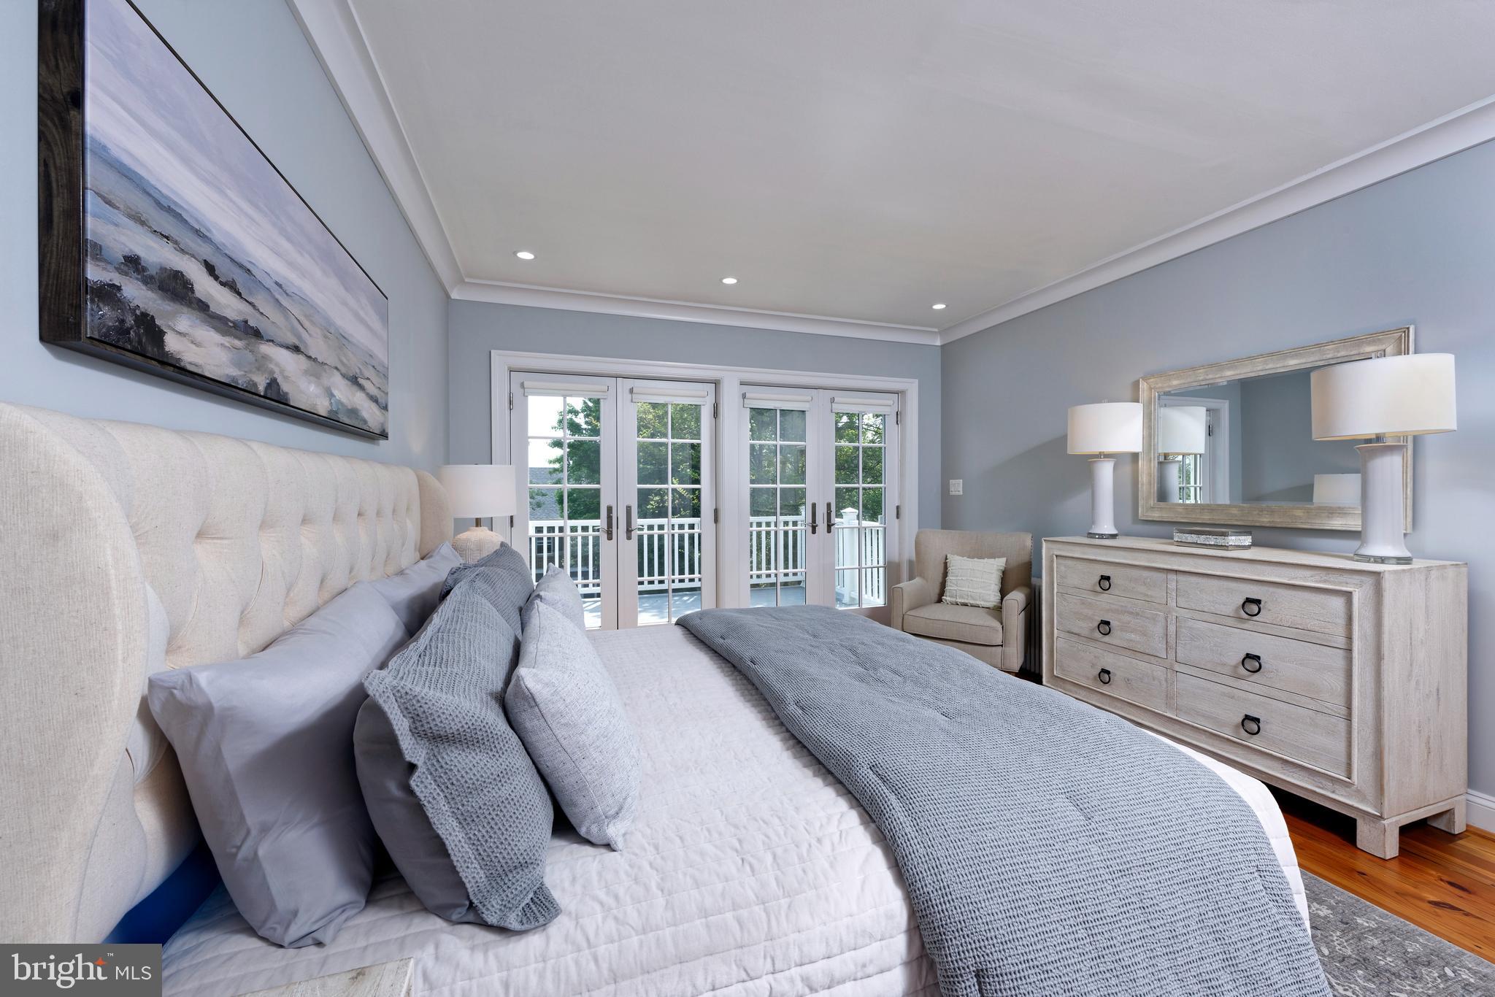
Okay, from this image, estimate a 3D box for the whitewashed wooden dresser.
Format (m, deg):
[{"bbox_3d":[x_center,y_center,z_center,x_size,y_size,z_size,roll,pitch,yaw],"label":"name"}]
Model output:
[{"bbox_3d":[2.160,0.730,2.723,0.496,0.964,1.440,0,0,-18],"label":"whitewashed wooden dresser"}]

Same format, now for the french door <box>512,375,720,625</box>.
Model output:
[{"bbox_3d":[-0.951,0.141,4.333,1.490,2.090,0.100,0,0,-18],"label":"french door"}]

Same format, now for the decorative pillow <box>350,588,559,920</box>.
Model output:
[{"bbox_3d":[-0.523,0.411,1.220,0.210,0.460,0.840,-27,9,-16],"label":"decorative pillow"}]

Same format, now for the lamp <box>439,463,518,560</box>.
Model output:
[{"bbox_3d":[-1.429,0.146,3.087,0.380,0.650,0.380,0,0,-18],"label":"lamp"}]

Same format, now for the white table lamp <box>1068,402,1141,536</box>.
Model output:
[{"bbox_3d":[2.014,-0.156,3.278,0.360,0.785,0.360,0,0,-18],"label":"white table lamp"}]

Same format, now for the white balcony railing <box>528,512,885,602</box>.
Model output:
[{"bbox_3d":[-0.575,0.695,6.298,3.700,1.020,2.200,0,0,-18],"label":"white balcony railing"}]

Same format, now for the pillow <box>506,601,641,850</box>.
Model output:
[{"bbox_3d":[-0.387,0.465,1.287,0.180,0.430,0.520,-27,9,-16],"label":"pillow"}]

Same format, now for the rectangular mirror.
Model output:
[{"bbox_3d":[2.455,-0.280,2.830,0.045,0.810,1.105,0,0,-18],"label":"rectangular mirror"}]

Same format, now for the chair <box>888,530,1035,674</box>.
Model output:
[{"bbox_3d":[1.448,0.728,3.858,0.740,0.950,0.740,0,1,33],"label":"chair"}]

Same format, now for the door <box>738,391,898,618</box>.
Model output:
[{"bbox_3d":[0.608,0.136,4.855,1.490,2.090,0.100,0,0,-18],"label":"door"}]

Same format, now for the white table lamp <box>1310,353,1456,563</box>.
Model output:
[{"bbox_3d":[2.386,-0.147,2.166,0.360,0.785,0.360,0,0,-18],"label":"white table lamp"}]

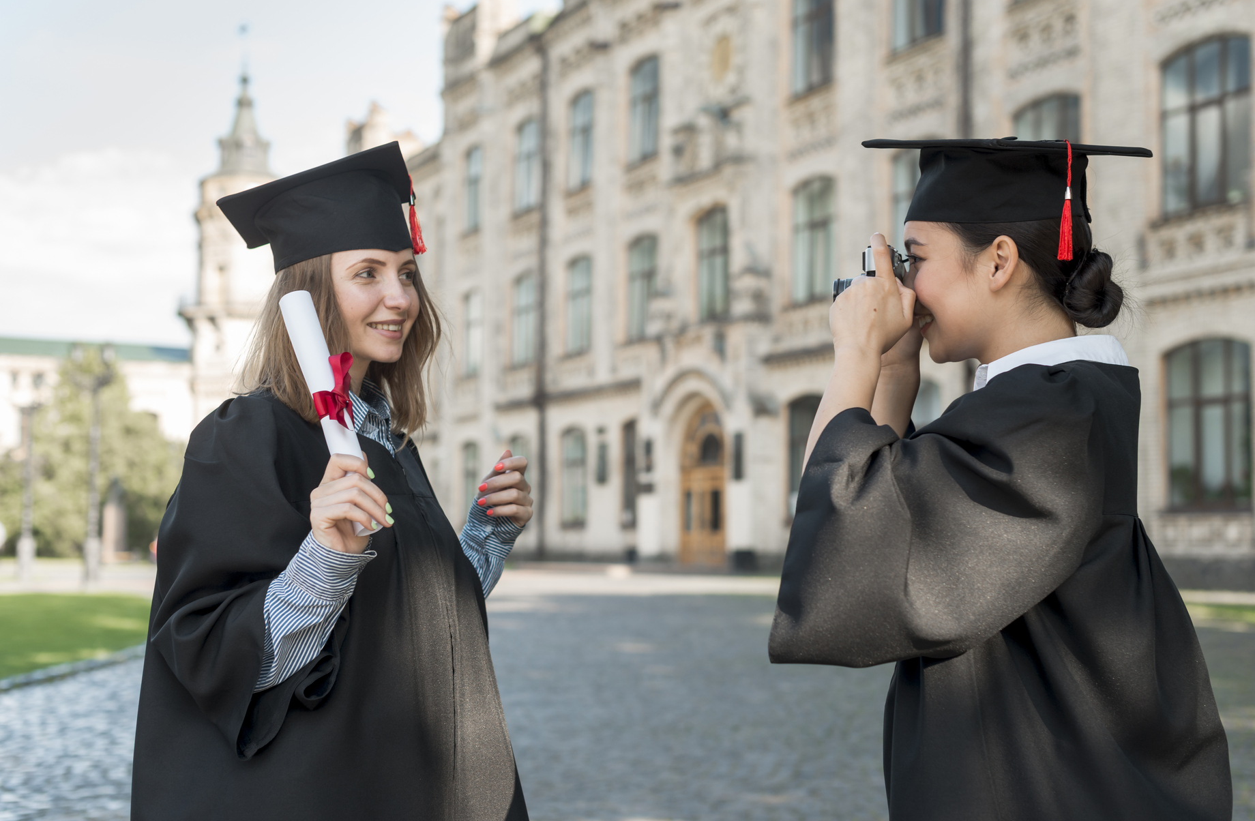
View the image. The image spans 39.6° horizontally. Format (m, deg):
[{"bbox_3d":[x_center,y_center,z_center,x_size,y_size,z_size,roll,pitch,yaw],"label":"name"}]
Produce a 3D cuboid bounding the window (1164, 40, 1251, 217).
[{"bbox_3d":[9.872,-4.927,29.683,0.300,2.931,2.106,3,-5,-27],"label":"window"}]

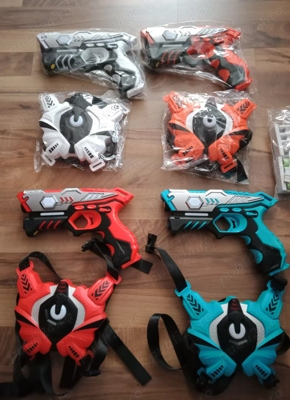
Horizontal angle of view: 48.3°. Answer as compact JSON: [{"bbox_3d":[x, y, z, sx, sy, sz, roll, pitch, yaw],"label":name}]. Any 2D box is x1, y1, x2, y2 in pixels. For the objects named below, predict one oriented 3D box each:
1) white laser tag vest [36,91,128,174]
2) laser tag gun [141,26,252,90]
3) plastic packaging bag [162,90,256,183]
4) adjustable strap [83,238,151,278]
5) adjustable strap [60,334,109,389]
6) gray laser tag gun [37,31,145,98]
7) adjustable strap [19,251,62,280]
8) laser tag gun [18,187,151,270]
[{"bbox_3d":[-0.121,-0.139,0.641,0.172,0.055,0.177,2,74,2],"label":"white laser tag vest"},{"bbox_3d":[0.107,-0.308,0.689,0.225,0.050,0.173,1,74,1],"label":"laser tag gun"},{"bbox_3d":[0.120,-0.129,0.632,0.175,0.055,0.198,1,74,1],"label":"plastic packaging bag"},{"bbox_3d":[-0.049,0.104,0.581,0.120,0.030,0.071,0,73,1],"label":"adjustable strap"},{"bbox_3d":[-0.099,0.264,0.532,0.078,0.035,0.080,0,73,1],"label":"adjustable strap"},{"bbox_3d":[-0.111,-0.291,0.689,0.217,0.050,0.169,2,74,2],"label":"gray laser tag gun"},{"bbox_3d":[-0.185,0.116,0.575,0.070,0.040,0.052,0,73,1],"label":"adjustable strap"},{"bbox_3d":[-0.109,0.051,0.587,0.227,0.046,0.152,-3,73,0],"label":"laser tag gun"}]

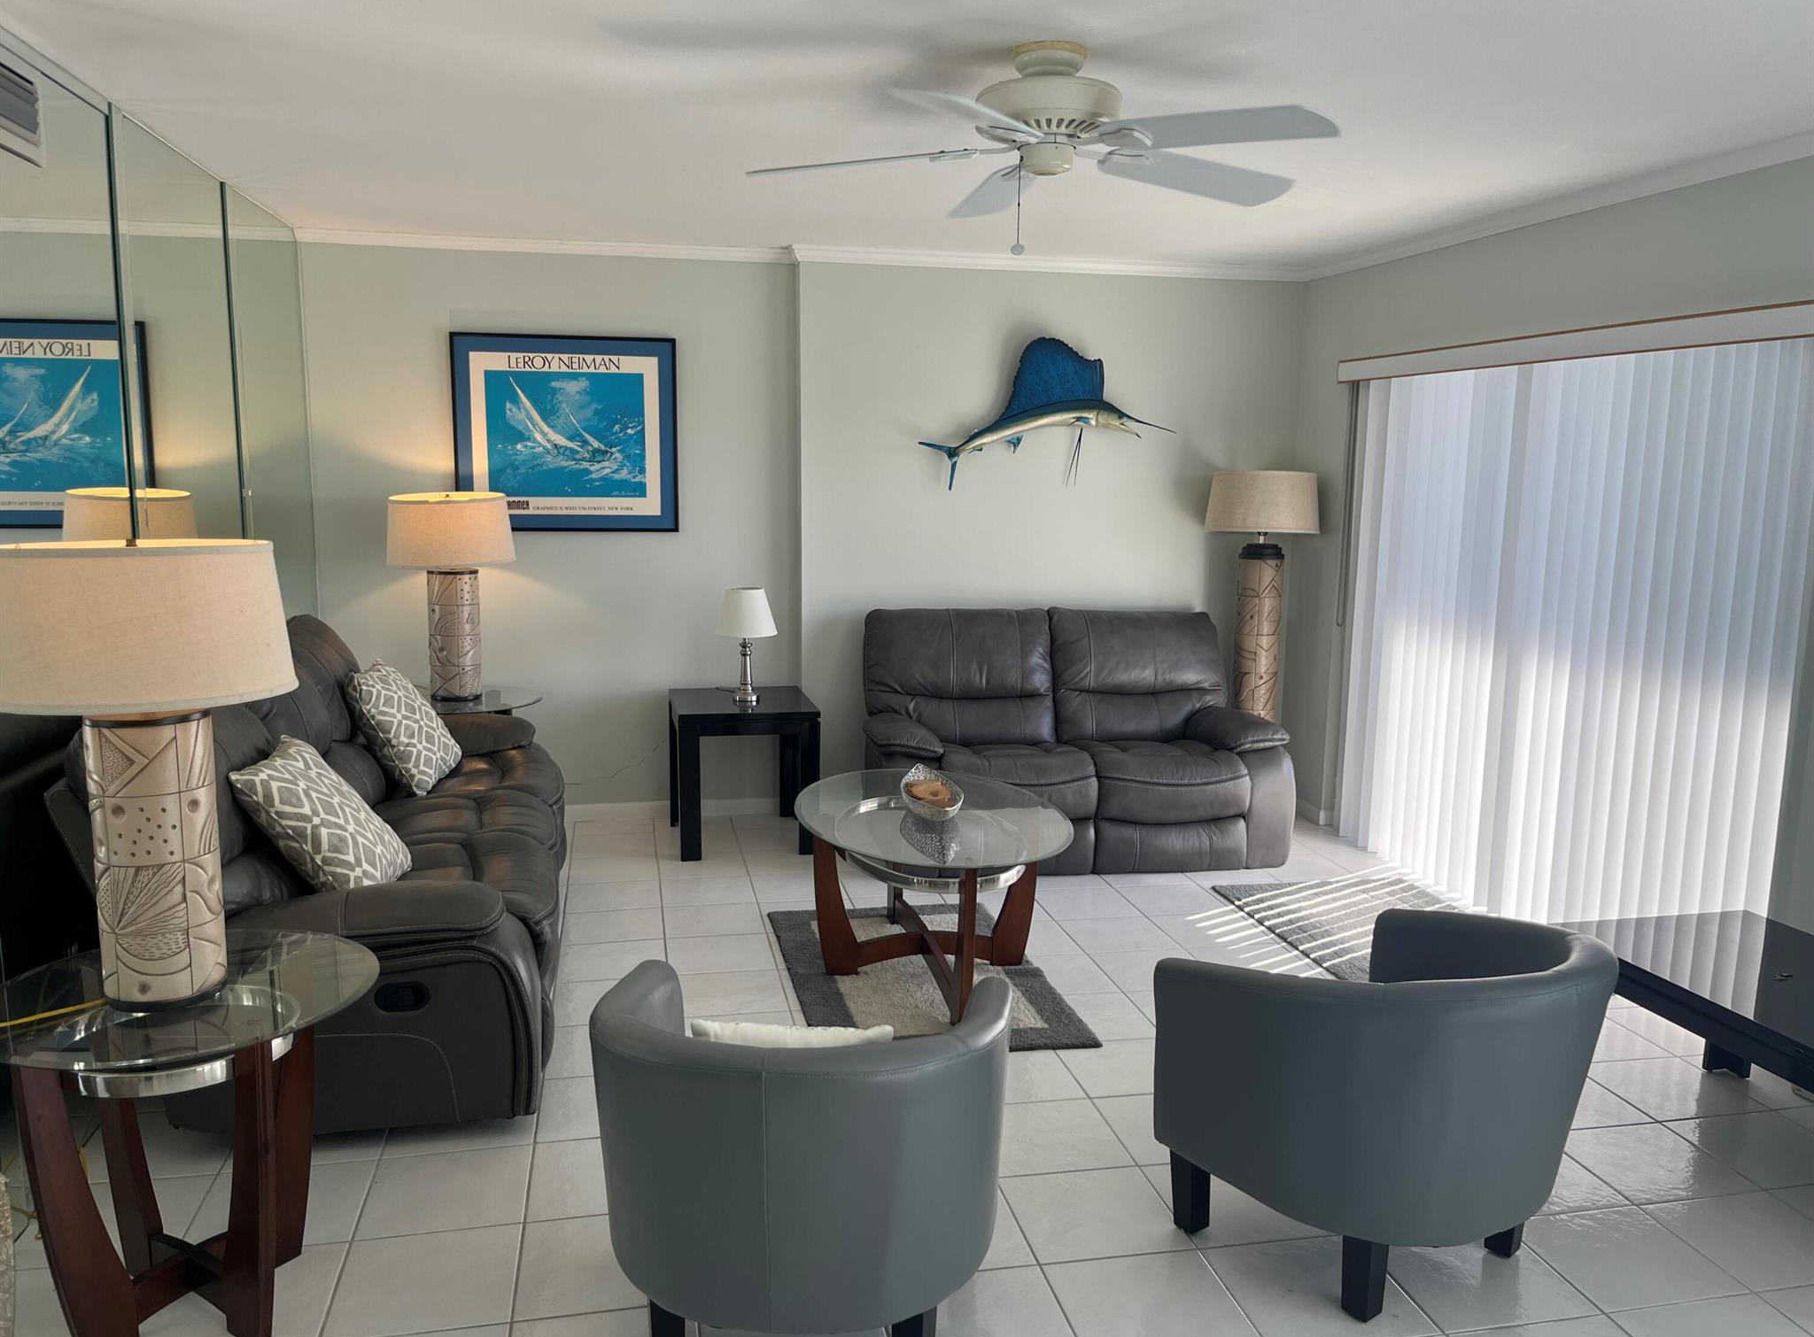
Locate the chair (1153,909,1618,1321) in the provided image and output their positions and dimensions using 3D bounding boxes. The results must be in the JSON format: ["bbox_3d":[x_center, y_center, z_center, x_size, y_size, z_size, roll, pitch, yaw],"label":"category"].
[{"bbox_3d":[1.000,0.855,2.762,0.730,0.700,0.670,-4,10,-31],"label":"chair"}]

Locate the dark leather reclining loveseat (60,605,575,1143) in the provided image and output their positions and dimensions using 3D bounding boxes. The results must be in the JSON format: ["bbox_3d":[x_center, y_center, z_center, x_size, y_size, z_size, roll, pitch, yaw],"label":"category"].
[{"bbox_3d":[-1.588,0.426,4.216,1.018,0.988,2.268,-1,9,-12],"label":"dark leather reclining loveseat"}]

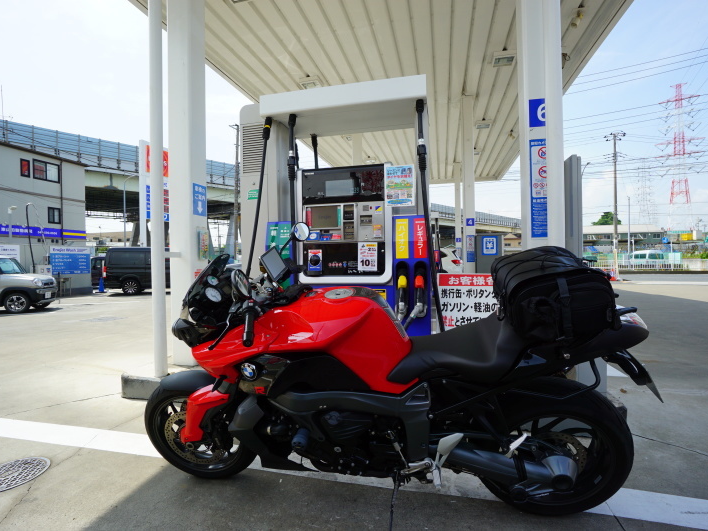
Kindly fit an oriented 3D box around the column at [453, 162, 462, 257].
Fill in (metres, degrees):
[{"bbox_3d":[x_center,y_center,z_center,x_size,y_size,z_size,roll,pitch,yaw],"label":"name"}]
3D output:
[{"bbox_3d":[4.931,-2.035,16.800,0.280,5.600,0.280,-1,0,13],"label":"column"}]

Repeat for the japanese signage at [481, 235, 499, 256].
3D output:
[{"bbox_3d":[3.730,-0.533,9.700,0.420,0.530,0.030,-1,0,13],"label":"japanese signage"}]

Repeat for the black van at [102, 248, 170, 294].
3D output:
[{"bbox_3d":[-8.658,0.180,16.670,4.700,1.970,1.720,-1,0,-16],"label":"black van"}]

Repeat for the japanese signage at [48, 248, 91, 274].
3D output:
[{"bbox_3d":[-11.000,-0.175,13.830,0.050,1.100,1.500,-1,0,15],"label":"japanese signage"}]

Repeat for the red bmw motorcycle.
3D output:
[{"bbox_3d":[0.041,0.446,1.535,2.280,1.280,0.880,-1,6,10],"label":"red bmw motorcycle"}]

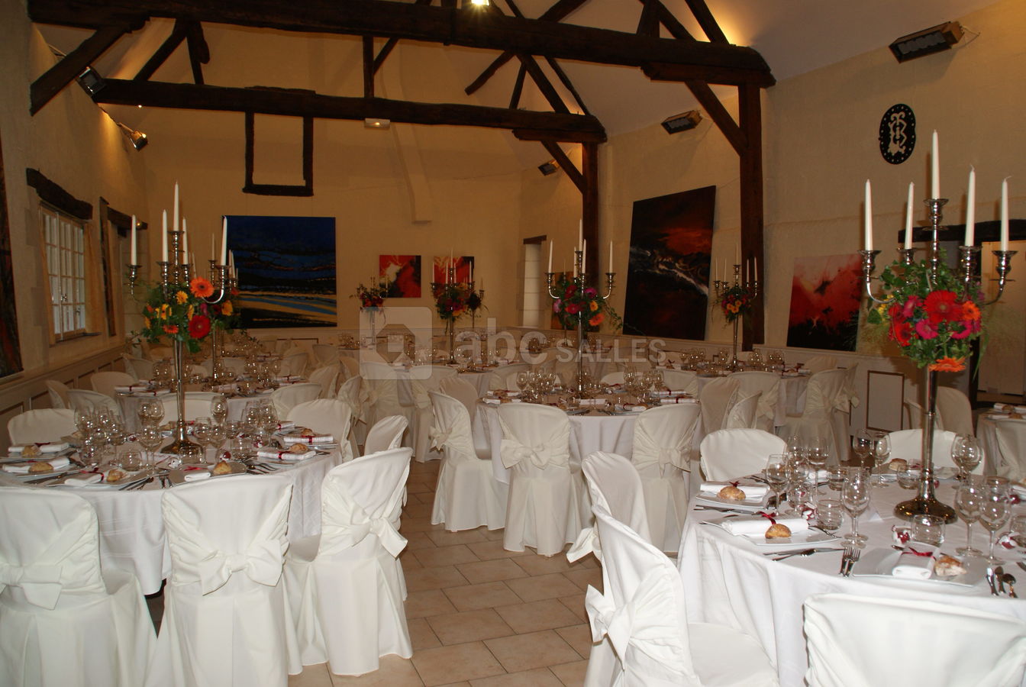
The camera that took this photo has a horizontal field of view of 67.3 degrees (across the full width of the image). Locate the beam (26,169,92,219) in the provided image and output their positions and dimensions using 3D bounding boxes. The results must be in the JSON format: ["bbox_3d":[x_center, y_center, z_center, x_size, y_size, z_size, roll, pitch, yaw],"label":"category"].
[{"bbox_3d":[-4.121,-1.304,6.959,0.150,0.200,2.200,-1,3,-17],"label":"beam"}]

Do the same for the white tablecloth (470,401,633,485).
[{"bbox_3d":[0.596,0.700,5.954,1.840,0.540,1.840,0,3,0],"label":"white tablecloth"}]

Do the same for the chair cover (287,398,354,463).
[{"bbox_3d":[-1.268,0.790,4.541,0.460,0.878,0.530,1,3,20],"label":"chair cover"}]

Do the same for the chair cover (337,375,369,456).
[{"bbox_3d":[-1.476,0.685,6.194,0.540,0.880,0.470,1,3,14],"label":"chair cover"}]

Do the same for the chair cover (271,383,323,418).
[{"bbox_3d":[-1.747,0.720,5.805,0.540,0.870,0.450,3,4,41],"label":"chair cover"}]

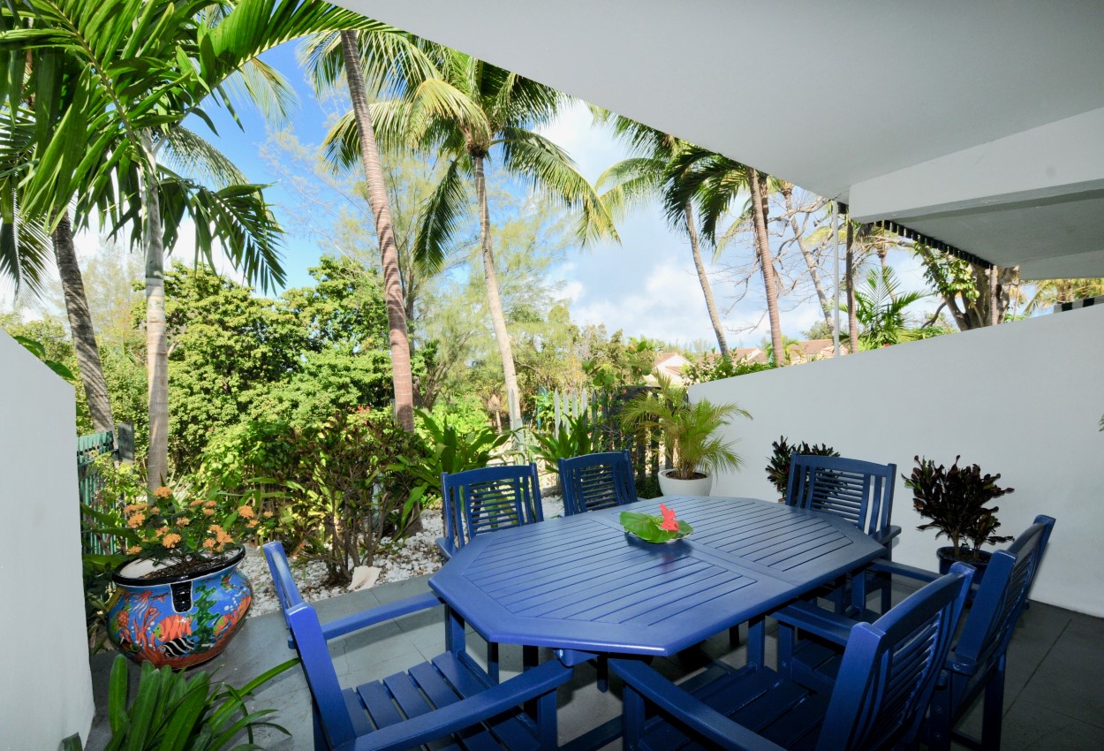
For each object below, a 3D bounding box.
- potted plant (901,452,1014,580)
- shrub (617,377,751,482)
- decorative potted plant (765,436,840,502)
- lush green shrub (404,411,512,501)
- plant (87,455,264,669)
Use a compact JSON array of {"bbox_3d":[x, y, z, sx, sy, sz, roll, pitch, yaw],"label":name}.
[{"bbox_3d":[2.593,0.966,2.965,0.520,0.900,0.520,0,1,-40],"label":"potted plant"},{"bbox_3d":[1.229,0.715,4.443,0.900,1.350,1.100,0,1,-40],"label":"shrub"},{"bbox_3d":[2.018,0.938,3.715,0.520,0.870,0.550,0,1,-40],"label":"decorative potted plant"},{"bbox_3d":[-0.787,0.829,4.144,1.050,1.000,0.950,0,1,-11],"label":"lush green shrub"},{"bbox_3d":[-1.850,0.947,2.315,0.620,0.890,0.620,0,1,-39],"label":"plant"}]

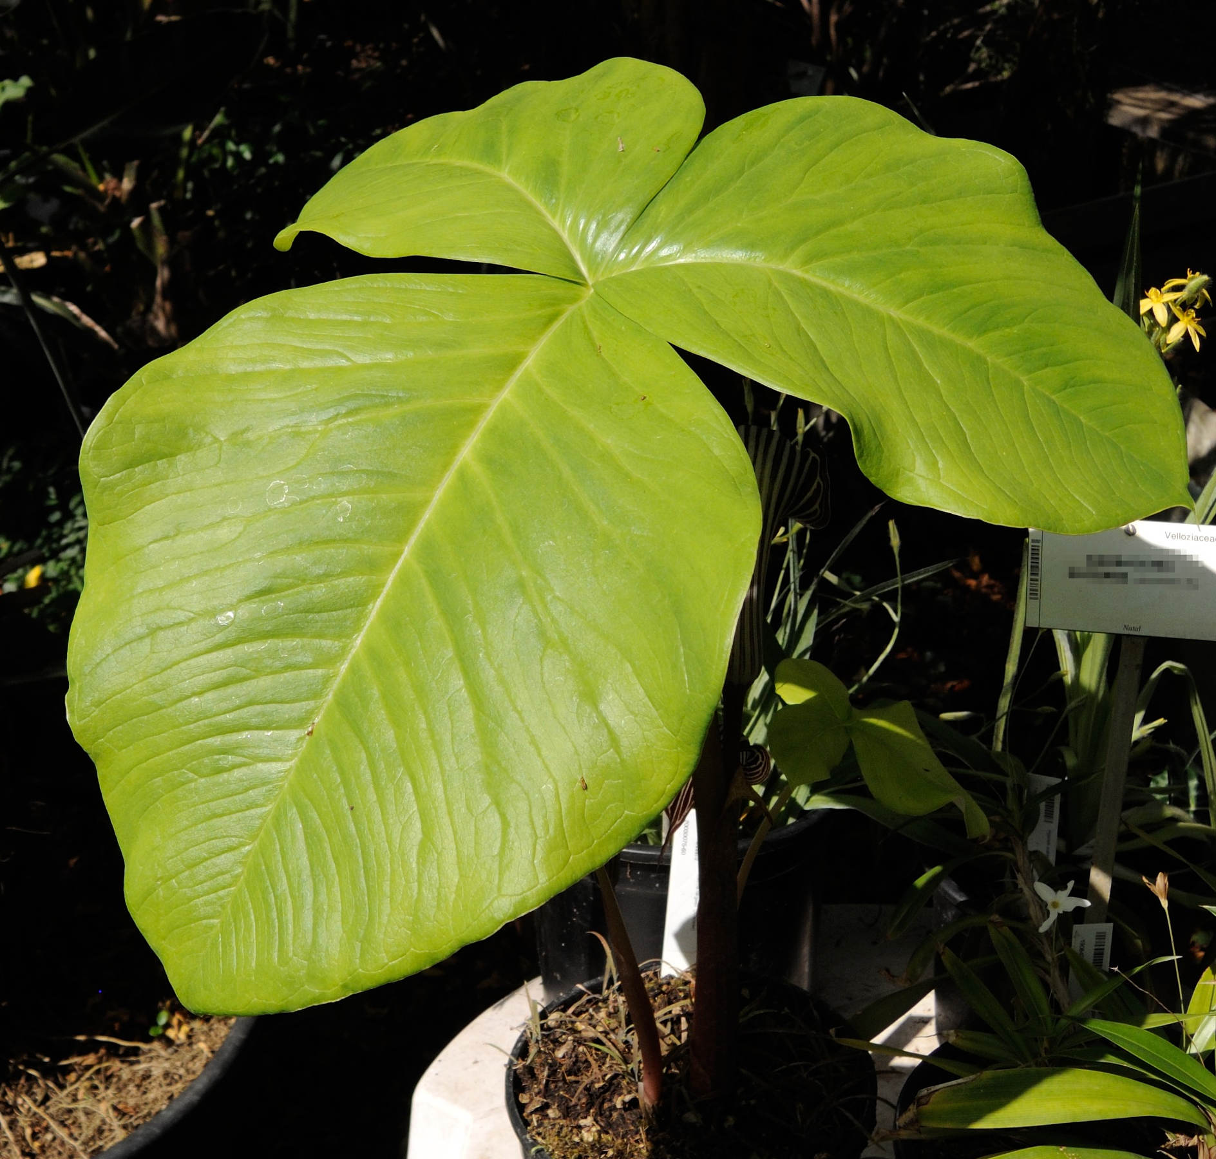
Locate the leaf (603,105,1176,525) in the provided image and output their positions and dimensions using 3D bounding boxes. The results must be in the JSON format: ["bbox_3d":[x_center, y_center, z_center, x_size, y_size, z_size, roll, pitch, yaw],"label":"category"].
[{"bbox_3d":[0.116,-0.108,0.450,0.216,0.045,0.167,24,66,16],"label":"leaf"}]

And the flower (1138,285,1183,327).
[{"bbox_3d":[0.345,-0.171,0.780,0.028,0.027,0.015,6,-16,20],"label":"flower"}]

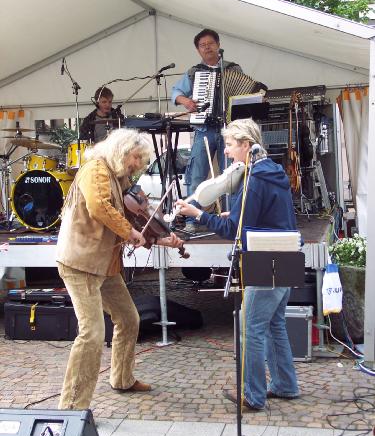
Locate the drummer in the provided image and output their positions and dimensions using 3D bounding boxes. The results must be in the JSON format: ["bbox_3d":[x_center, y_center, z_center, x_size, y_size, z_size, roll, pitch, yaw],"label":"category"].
[{"bbox_3d":[-0.857,-0.628,7.475,0.600,1.320,0.720,0,6,0],"label":"drummer"}]

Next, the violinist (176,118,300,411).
[{"bbox_3d":[0.310,0.283,4.486,0.690,1.720,0.550,2,6,17],"label":"violinist"}]

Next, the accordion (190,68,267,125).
[{"bbox_3d":[0.345,-1.018,6.328,0.640,0.465,0.300,0,6,0],"label":"accordion"}]

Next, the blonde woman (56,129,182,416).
[{"bbox_3d":[-0.404,0.313,4.579,0.760,1.650,0.580,0,6,3],"label":"blonde woman"}]

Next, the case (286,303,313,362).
[{"bbox_3d":[0.645,0.816,5.650,0.560,0.410,0.400,0,6,7],"label":"case"}]

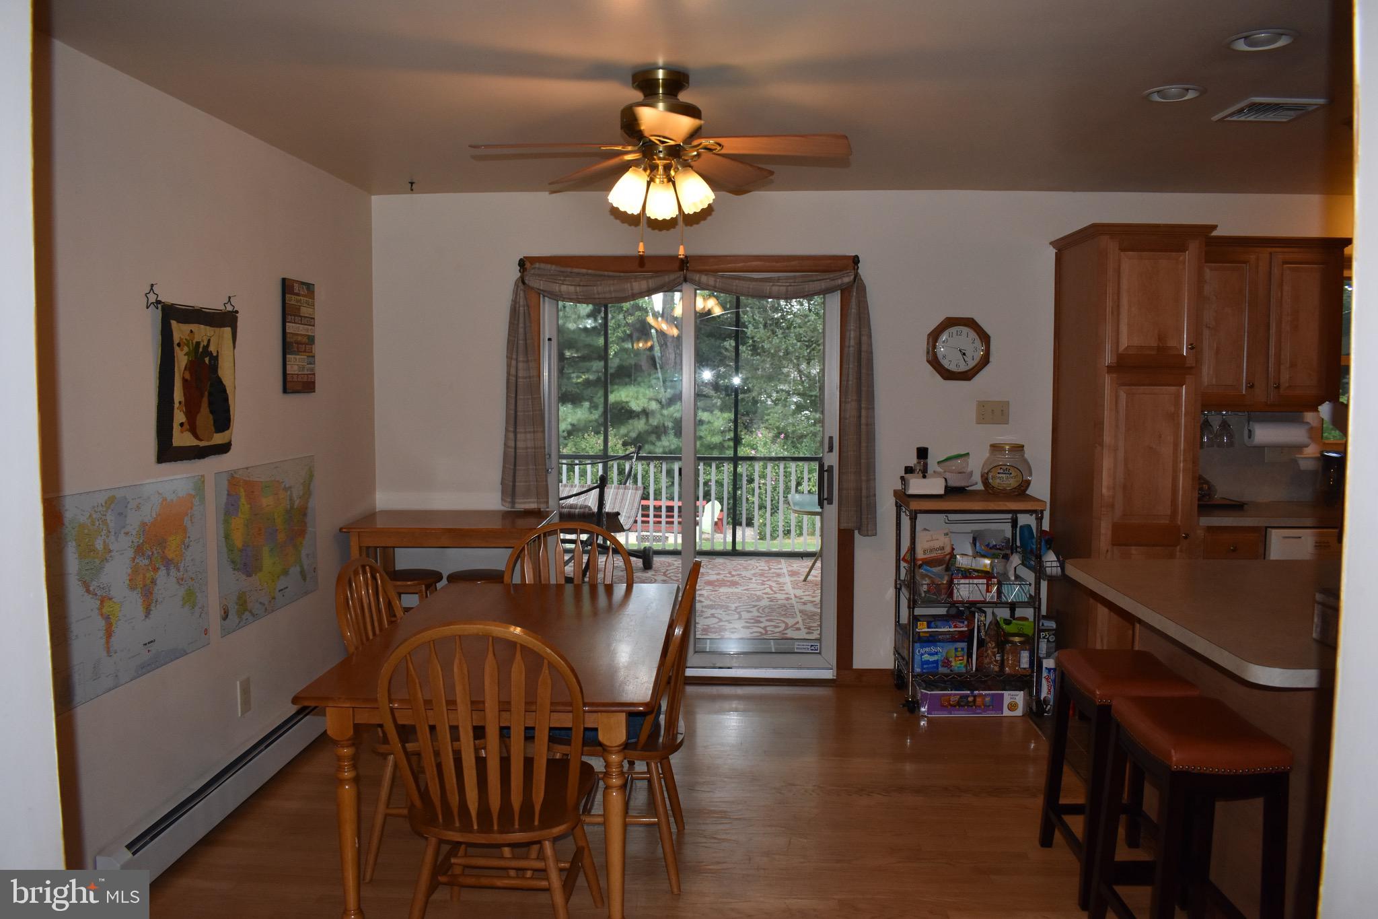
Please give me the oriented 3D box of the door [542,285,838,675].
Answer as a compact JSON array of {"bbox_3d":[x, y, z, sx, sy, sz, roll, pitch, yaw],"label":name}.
[{"bbox_3d":[0.005,0.093,5.139,1.460,2.000,0.100,0,4,1],"label":"door"}]

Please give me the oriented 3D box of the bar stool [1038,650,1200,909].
[{"bbox_3d":[1.309,0.963,3.172,0.335,0.655,0.460,0,5,2],"label":"bar stool"}]

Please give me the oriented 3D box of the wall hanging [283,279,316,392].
[{"bbox_3d":[-1.572,-0.495,4.153,0.022,0.450,0.310,0,4,1],"label":"wall hanging"}]

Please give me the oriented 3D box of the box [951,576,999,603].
[{"bbox_3d":[1.323,0.598,4.834,0.221,0.123,0.160,0,5,2],"label":"box"}]

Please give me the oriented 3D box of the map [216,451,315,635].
[{"bbox_3d":[-1.590,0.299,3.943,0.012,0.570,0.860,0,4,1],"label":"map"}]

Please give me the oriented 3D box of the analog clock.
[{"bbox_3d":[1.305,-0.533,4.998,0.305,0.306,0.050,0,5,2],"label":"analog clock"}]

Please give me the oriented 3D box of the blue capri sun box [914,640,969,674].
[{"bbox_3d":[1.168,0.910,4.828,0.250,0.140,0.130,0,4,1],"label":"blue capri sun box"}]

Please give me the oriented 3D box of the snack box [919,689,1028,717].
[{"bbox_3d":[1.309,1.100,4.856,0.494,0.120,0.320,0,5,2],"label":"snack box"}]

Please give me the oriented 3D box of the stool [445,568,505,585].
[{"bbox_3d":[-1.000,0.847,4.931,0.360,0.610,0.360,0,5,2],"label":"stool"}]

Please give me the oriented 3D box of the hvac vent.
[{"bbox_3d":[1.892,-1.128,3.381,0.260,0.021,0.290,0,5,2],"label":"hvac vent"}]

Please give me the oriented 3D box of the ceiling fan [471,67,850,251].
[{"bbox_3d":[-0.086,-0.905,3.200,1.180,0.540,1.180,0,4,1],"label":"ceiling fan"}]

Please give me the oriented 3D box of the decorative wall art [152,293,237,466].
[{"bbox_3d":[-1.583,-0.251,3.358,0.040,0.490,0.490,0,4,1],"label":"decorative wall art"}]

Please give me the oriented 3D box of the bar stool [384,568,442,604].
[{"bbox_3d":[-1.321,0.848,4.869,0.360,0.610,0.360,0,4,1],"label":"bar stool"}]

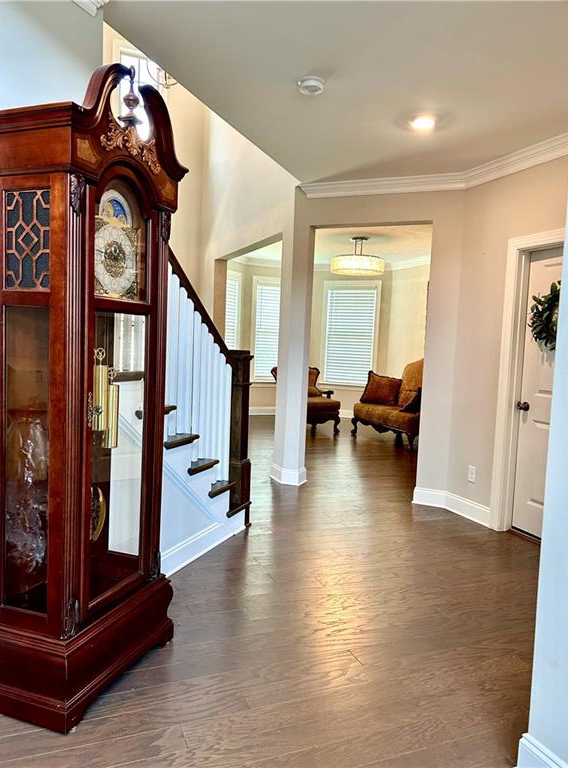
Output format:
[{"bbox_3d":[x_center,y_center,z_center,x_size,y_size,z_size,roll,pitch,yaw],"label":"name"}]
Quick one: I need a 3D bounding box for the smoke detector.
[{"bbox_3d":[0.150,-1.601,3.106,0.140,0.055,0.140,2,4,0],"label":"smoke detector"}]

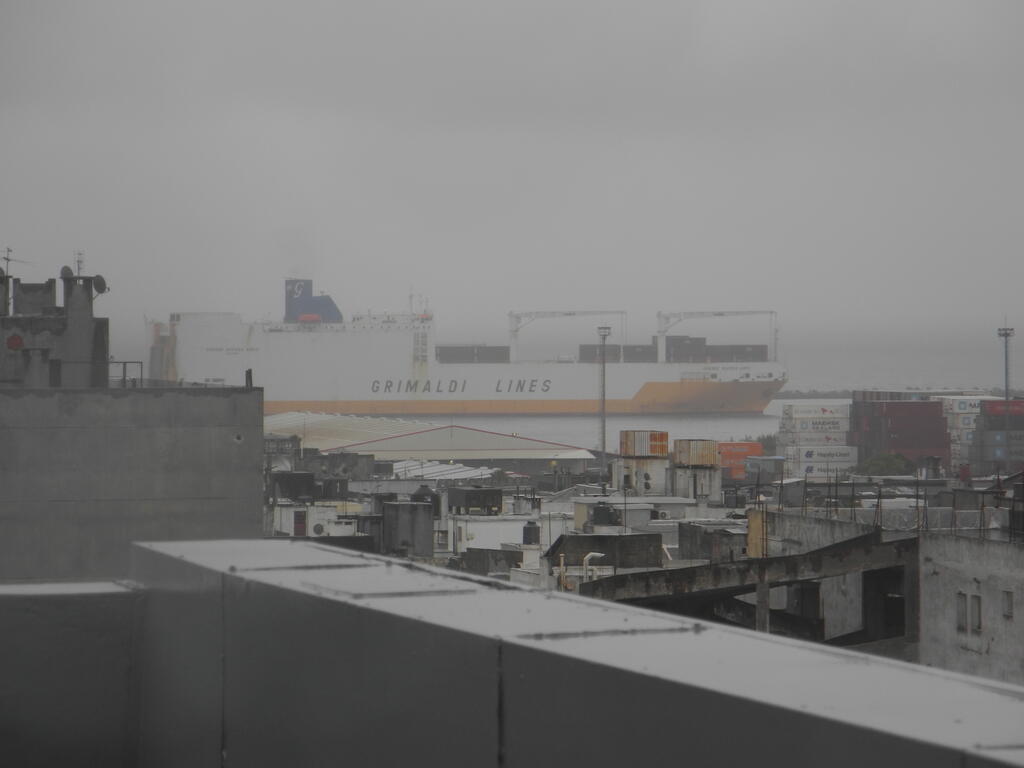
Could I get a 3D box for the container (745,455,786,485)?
[{"bbox_3d":[42.679,14.621,1000.000,6.100,4.500,2.500,0,1,-23],"label":"container"}]

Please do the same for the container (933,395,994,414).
[{"bbox_3d":[87.352,4.240,1115.000,12.190,2.750,2.440,0,1,-23],"label":"container"}]

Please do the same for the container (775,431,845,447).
[{"bbox_3d":[55.659,10.068,1085.000,12.190,2.700,2.440,0,1,-23],"label":"container"}]

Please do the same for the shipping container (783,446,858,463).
[{"bbox_3d":[56.418,12.810,1075.000,12.190,2.800,2.440,0,1,-23],"label":"shipping container"}]

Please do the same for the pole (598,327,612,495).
[{"bbox_3d":[16.573,4.569,1060.000,2.400,30.000,2.400,0,1,0],"label":"pole"}]

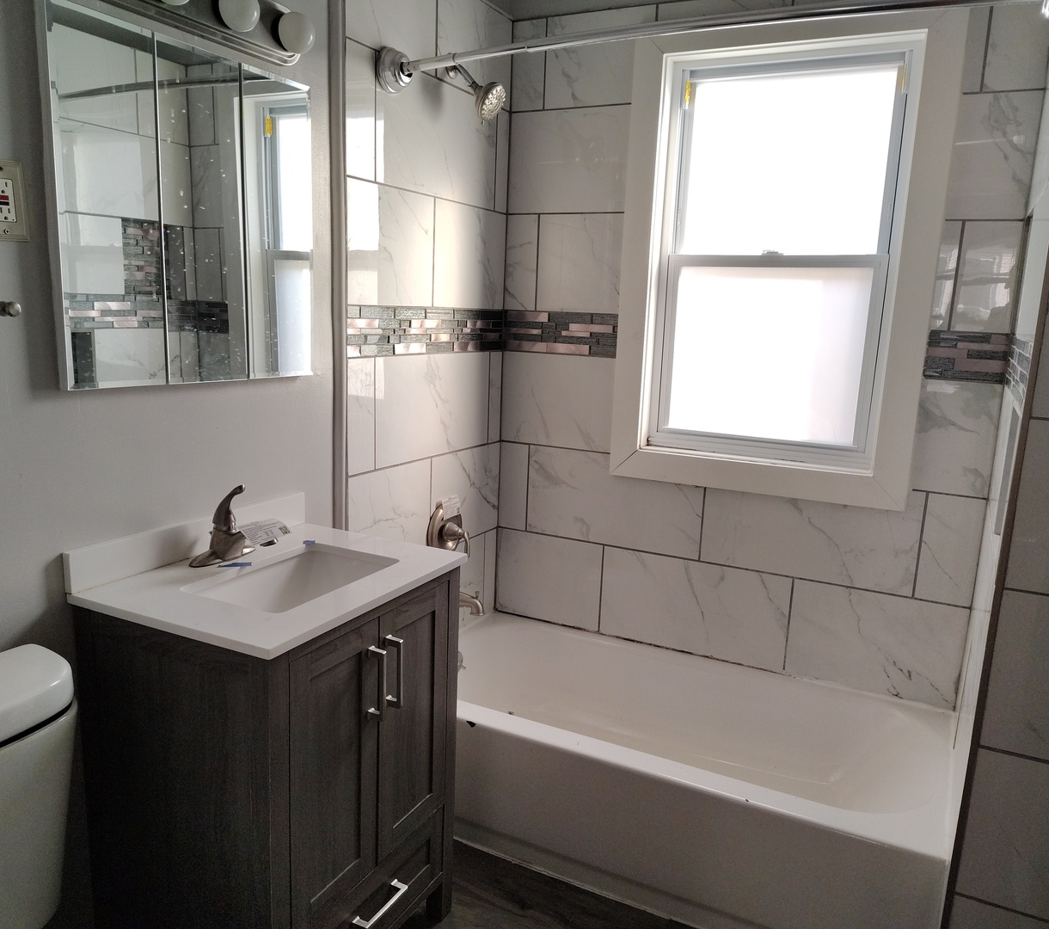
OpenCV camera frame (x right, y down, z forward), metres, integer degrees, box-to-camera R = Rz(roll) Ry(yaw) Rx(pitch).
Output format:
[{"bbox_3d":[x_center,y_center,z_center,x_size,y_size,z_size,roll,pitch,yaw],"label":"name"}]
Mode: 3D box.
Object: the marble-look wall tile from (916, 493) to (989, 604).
[{"bbox_3d":[1.155,0.233,2.330,0.139,0.300,0.010,8,12,26],"label":"marble-look wall tile"}]

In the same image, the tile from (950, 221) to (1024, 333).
[{"bbox_3d":[1.183,-0.480,2.190,0.135,0.272,0.010,8,12,26],"label":"tile"}]

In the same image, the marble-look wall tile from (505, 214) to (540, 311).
[{"bbox_3d":[-0.006,-0.659,2.798,0.112,0.303,0.010,7,12,27],"label":"marble-look wall tile"}]

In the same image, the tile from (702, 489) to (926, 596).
[{"bbox_3d":[0.828,0.189,2.514,0.611,0.302,0.010,8,13,26],"label":"tile"}]

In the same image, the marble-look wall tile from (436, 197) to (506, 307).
[{"bbox_3d":[-0.163,-0.635,2.635,0.010,0.303,0.424,7,12,27],"label":"marble-look wall tile"}]

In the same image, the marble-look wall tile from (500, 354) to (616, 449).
[{"bbox_3d":[0.110,-0.206,2.800,0.408,0.300,0.010,8,12,26],"label":"marble-look wall tile"}]

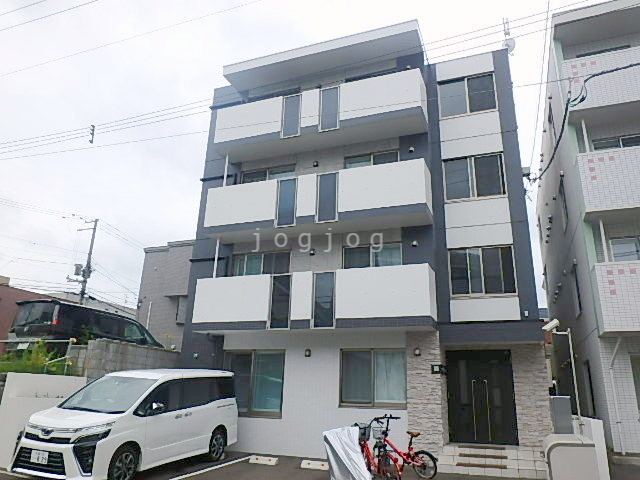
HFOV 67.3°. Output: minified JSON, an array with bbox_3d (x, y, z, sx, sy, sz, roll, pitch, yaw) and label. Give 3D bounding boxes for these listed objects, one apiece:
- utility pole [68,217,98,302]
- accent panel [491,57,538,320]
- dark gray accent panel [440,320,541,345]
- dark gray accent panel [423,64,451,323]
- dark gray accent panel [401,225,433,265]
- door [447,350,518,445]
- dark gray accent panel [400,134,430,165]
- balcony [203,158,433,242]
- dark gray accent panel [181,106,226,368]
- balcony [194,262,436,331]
[{"bbox_3d":[-15.829,4.103,31.232,1.300,11.600,0.600,-5,-20,20],"label":"utility pole"},{"bbox_3d":[5.264,-1.837,13.064,0.425,8.036,0.140,-5,-21,20],"label":"accent panel"},{"bbox_3d":[3.779,2.072,10.731,2.158,0.474,0.167,-5,-20,20],"label":"dark gray accent panel"},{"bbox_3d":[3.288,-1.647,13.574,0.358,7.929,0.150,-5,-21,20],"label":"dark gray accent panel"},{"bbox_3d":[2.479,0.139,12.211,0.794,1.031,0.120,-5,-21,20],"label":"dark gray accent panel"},{"bbox_3d":[4.003,3.886,11.939,1.561,2.204,0.100,-5,-21,20],"label":"door"},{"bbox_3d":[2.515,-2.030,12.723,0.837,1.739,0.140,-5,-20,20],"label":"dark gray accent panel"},{"bbox_3d":[-0.192,-0.914,12.948,6.154,1.428,0.875,-5,-20,20],"label":"balcony"},{"bbox_3d":[-3.091,0.242,13.792,0.856,9.858,0.418,-5,-20,20],"label":"dark gray accent panel"},{"bbox_3d":[-0.288,1.621,12.194,6.214,1.411,0.948,-5,-21,20],"label":"balcony"}]

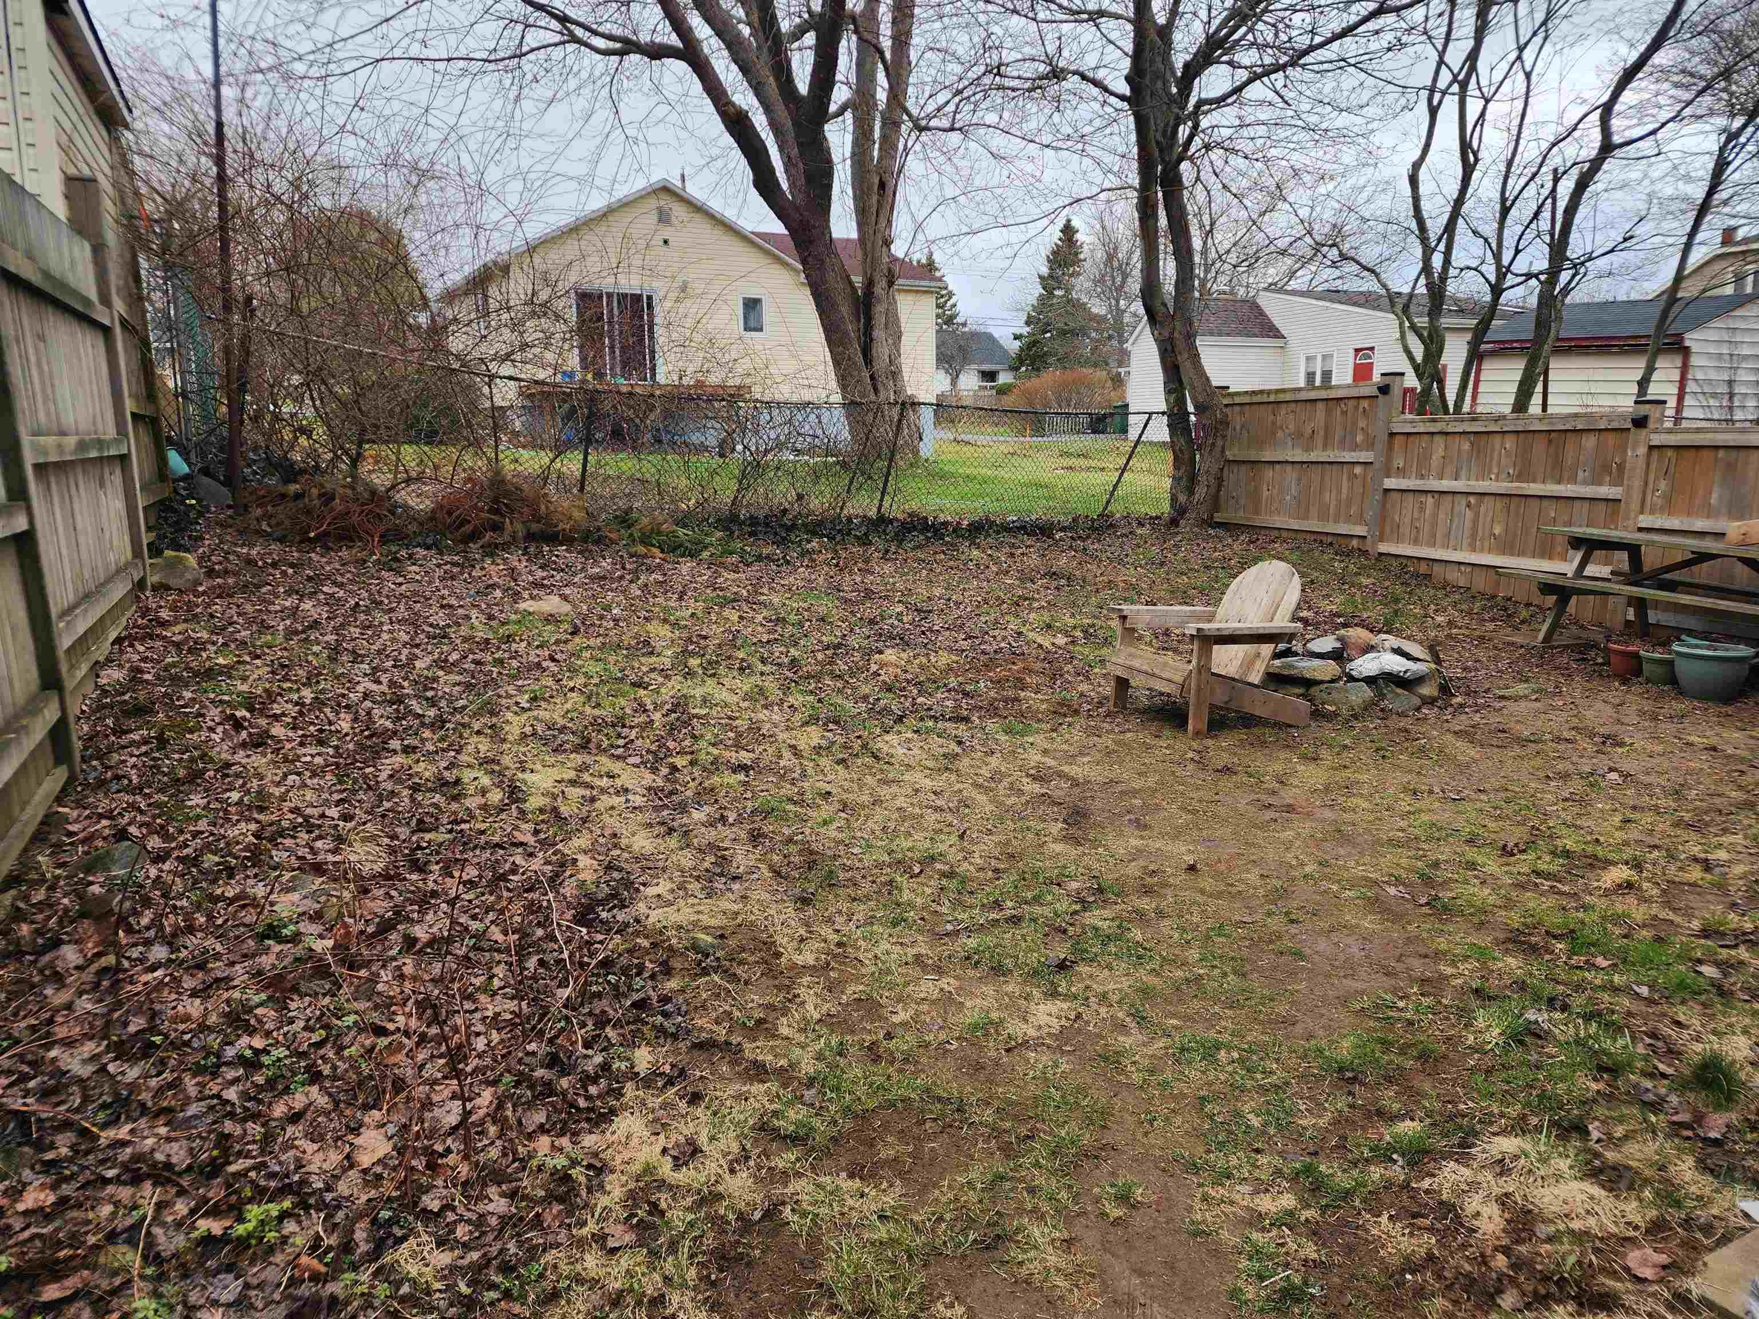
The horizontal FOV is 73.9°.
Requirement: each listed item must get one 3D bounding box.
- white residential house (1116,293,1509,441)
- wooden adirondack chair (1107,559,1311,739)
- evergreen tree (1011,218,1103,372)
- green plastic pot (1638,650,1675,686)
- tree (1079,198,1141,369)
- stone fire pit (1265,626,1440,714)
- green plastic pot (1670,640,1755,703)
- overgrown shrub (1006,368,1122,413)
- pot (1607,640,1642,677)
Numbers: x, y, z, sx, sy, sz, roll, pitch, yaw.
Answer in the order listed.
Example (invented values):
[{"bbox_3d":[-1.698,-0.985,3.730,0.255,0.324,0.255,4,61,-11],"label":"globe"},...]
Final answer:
[{"bbox_3d":[15.912,-10.159,39.789,13.300,4.800,11.500,-5,13,-21],"label":"white residential house"},{"bbox_3d":[1.758,-0.090,6.145,0.910,0.860,0.690,-6,13,-25],"label":"wooden adirondack chair"},{"bbox_3d":[9.098,-17.219,59.750,5.200,10.700,5.200,0,12,0],"label":"evergreen tree"},{"bbox_3d":[4.476,0.039,6.721,0.230,0.195,0.230,0,12,0],"label":"green plastic pot"},{"bbox_3d":[12.538,-18.553,62.541,4.500,12.100,4.500,0,12,0],"label":"tree"},{"bbox_3d":[2.682,0.032,6.627,1.060,0.290,1.020,4,13,22],"label":"stone fire pit"},{"bbox_3d":[4.549,0.064,6.401,0.455,0.285,0.455,0,12,0],"label":"green plastic pot"},{"bbox_3d":[7.932,-11.149,49.785,5.200,2.800,4.200,0,12,0],"label":"overgrown shrub"},{"bbox_3d":[4.432,-0.007,6.951,0.215,0.185,0.215,0,12,0],"label":"pot"}]

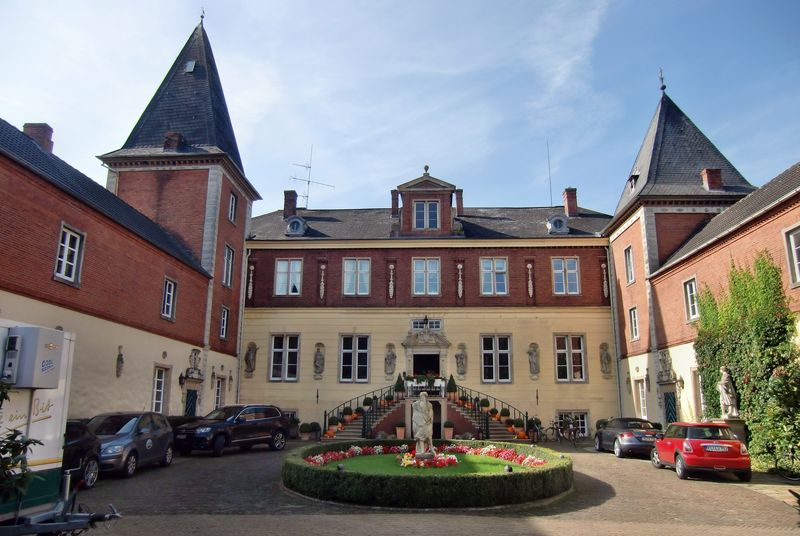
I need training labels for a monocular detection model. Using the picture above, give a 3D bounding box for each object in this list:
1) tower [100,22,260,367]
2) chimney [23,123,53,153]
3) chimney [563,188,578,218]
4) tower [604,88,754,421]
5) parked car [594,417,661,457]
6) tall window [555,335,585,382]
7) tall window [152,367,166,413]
[{"bbox_3d":[-11.794,-3.999,30.541,6.600,22.000,6.500,0,-14,3],"label":"tower"},{"bbox_3d":[-12.420,-4.399,19.029,0.700,1.000,0.550,0,-14,3],"label":"chimney"},{"bbox_3d":[10.960,-4.096,35.790,0.660,1.937,0.900,0,-14,3],"label":"chimney"},{"bbox_3d":[13.684,-0.647,26.699,6.200,17.600,6.200,0,-13,3],"label":"tower"},{"bbox_3d":[9.012,6.616,21.808,1.860,1.352,4.178,0,-14,1],"label":"parked car"},{"bbox_3d":[9.325,4.950,30.339,1.660,2.580,0.220,0,-14,3],"label":"tall window"},{"bbox_3d":[-9.510,4.805,21.935,0.200,1.780,1.120,0,-14,3],"label":"tall window"}]

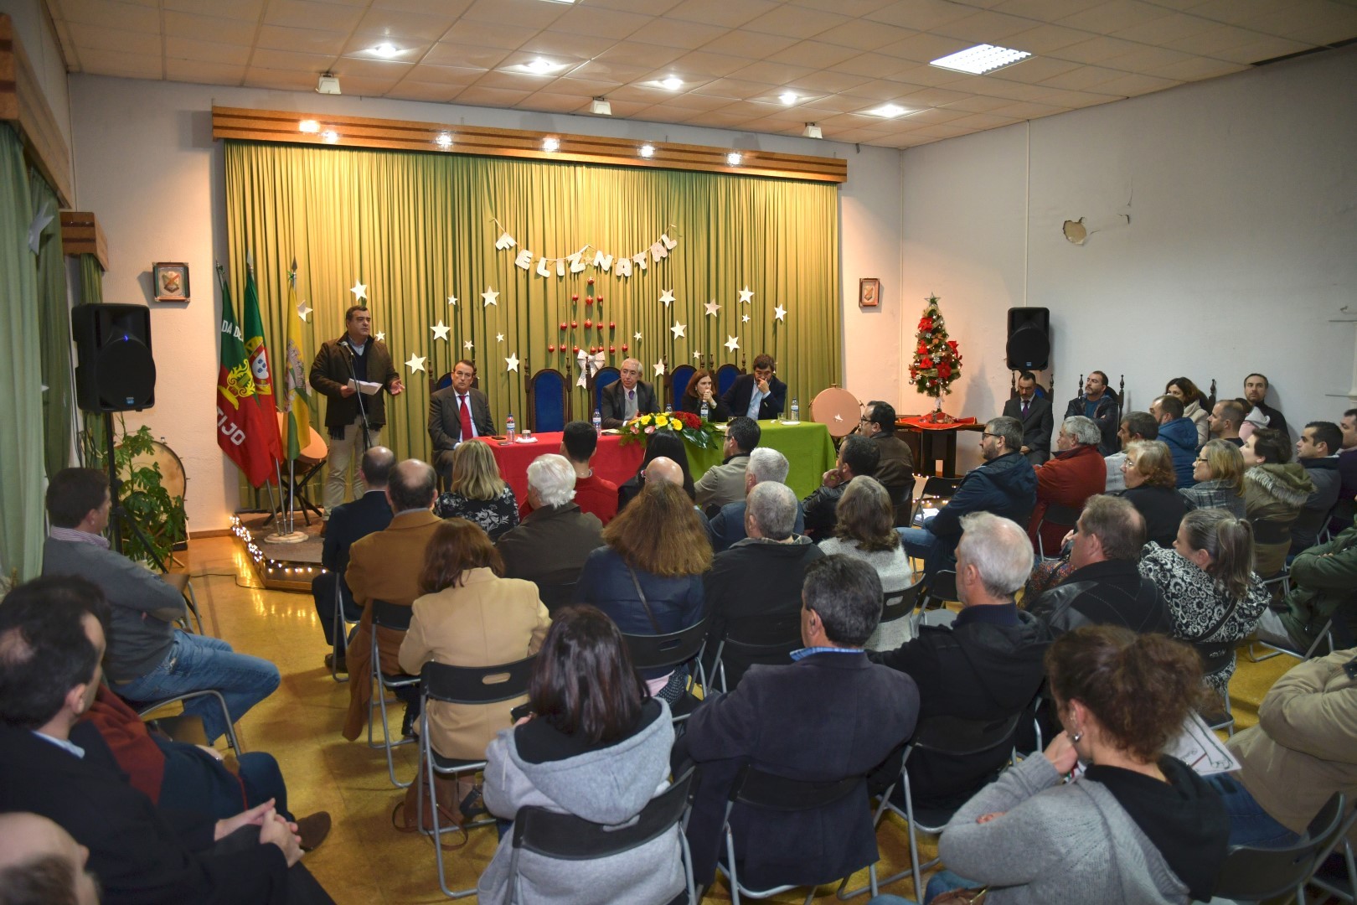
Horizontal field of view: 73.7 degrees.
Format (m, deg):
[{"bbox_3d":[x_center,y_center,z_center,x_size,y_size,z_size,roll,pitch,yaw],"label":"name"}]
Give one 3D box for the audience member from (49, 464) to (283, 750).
[{"bbox_3d":[-1.910,0.679,3.408,0.820,1.290,0.550,-6,10,-36],"label":"audience member"}]

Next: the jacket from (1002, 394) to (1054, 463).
[{"bbox_3d":[3.256,-0.198,8.458,0.520,0.650,0.420,6,10,35],"label":"jacket"}]

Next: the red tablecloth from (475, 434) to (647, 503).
[{"bbox_3d":[-0.784,0.229,6.768,1.380,0.700,0.740,-5,9,-28],"label":"red tablecloth"}]

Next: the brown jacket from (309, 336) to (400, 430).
[{"bbox_3d":[-2.465,-0.532,6.875,0.620,0.720,0.400,-6,10,-29],"label":"brown jacket"}]

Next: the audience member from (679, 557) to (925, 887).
[{"bbox_3d":[0.214,0.829,2.482,0.620,1.270,0.850,-4,9,-22],"label":"audience member"}]

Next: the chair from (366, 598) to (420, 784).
[{"bbox_3d":[-1.069,0.910,3.832,0.460,0.780,0.460,-6,10,-29],"label":"chair"}]

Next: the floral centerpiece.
[{"bbox_3d":[-0.030,-0.211,6.861,0.750,0.270,0.420,-5,9,-28],"label":"floral centerpiece"}]

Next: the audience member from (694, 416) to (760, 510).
[{"bbox_3d":[0.250,0.420,5.555,0.530,1.312,0.780,-7,11,-37],"label":"audience member"}]

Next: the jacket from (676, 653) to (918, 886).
[{"bbox_3d":[0.310,0.781,2.359,0.590,0.640,0.440,-3,9,-17],"label":"jacket"}]

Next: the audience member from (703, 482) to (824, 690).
[{"bbox_3d":[0.246,0.729,3.525,0.530,1.306,0.780,-4,10,-26],"label":"audience member"}]

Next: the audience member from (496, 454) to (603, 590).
[{"bbox_3d":[-0.641,0.633,4.173,0.530,1.306,0.780,-4,10,-27],"label":"audience member"}]

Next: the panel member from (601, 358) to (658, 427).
[{"bbox_3d":[-0.361,-0.158,7.848,0.540,1.280,0.750,-2,9,-9],"label":"panel member"}]

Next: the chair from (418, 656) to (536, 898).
[{"bbox_3d":[-0.667,1.005,3.135,0.460,0.780,0.460,-6,10,-29],"label":"chair"}]

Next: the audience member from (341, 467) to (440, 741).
[{"bbox_3d":[-1.113,0.648,3.863,0.600,1.280,0.780,-6,10,-29],"label":"audience member"}]

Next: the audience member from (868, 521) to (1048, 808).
[{"bbox_3d":[0.701,0.782,2.812,0.560,1.290,0.820,-5,10,-24],"label":"audience member"}]

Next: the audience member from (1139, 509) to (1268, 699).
[{"bbox_3d":[1.659,0.737,3.230,0.520,1.180,0.750,-7,10,-36],"label":"audience member"}]

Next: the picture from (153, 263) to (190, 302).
[{"bbox_3d":[-4.286,-1.436,7.643,0.275,0.330,0.060,-6,10,-29],"label":"picture"}]

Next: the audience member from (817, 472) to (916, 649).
[{"bbox_3d":[0.653,0.663,3.744,0.480,1.250,0.800,-5,10,-26],"label":"audience member"}]

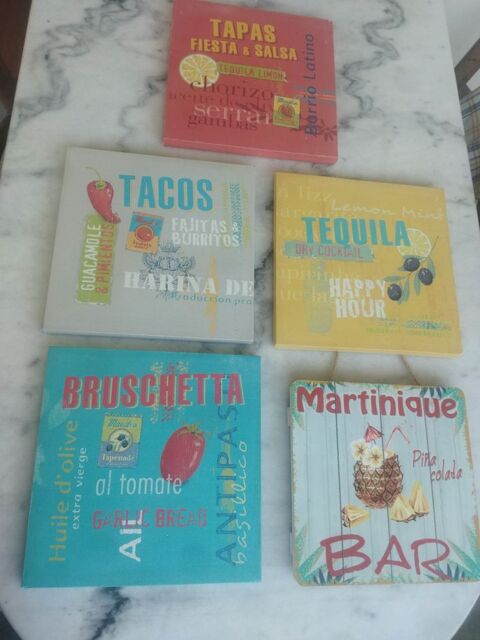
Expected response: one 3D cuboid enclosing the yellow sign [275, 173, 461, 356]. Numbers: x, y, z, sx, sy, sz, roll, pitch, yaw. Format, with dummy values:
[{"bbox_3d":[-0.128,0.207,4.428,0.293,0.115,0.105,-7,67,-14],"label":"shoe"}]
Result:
[{"bbox_3d":[0.197,-0.091,0.797,0.290,0.022,0.290,3,73,-7],"label":"yellow sign"}]

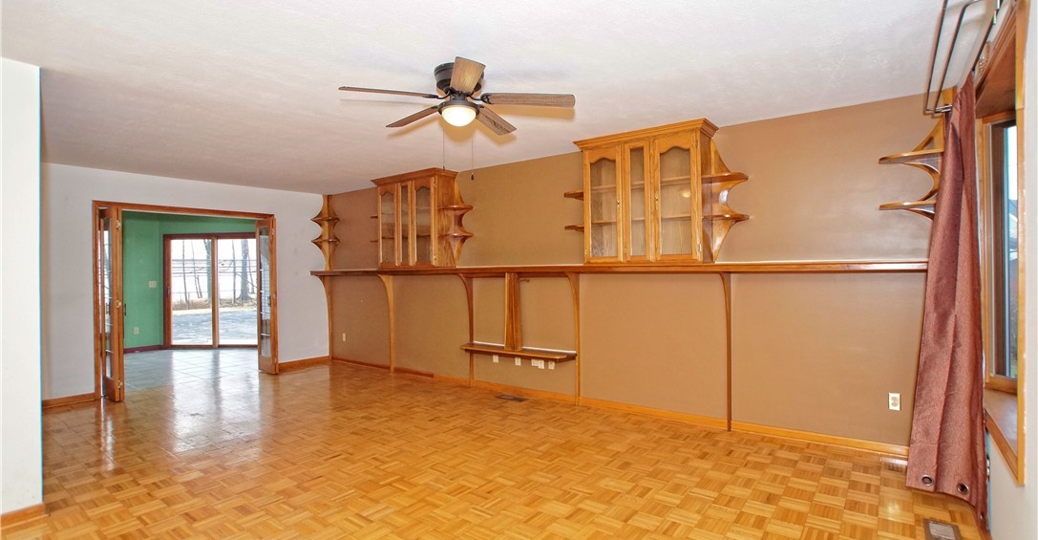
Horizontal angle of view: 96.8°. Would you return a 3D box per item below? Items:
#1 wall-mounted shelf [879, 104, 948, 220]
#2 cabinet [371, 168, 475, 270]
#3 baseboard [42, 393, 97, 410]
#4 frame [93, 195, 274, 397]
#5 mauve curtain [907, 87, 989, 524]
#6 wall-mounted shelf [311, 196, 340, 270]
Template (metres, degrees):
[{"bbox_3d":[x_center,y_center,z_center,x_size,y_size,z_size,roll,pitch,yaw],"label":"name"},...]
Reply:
[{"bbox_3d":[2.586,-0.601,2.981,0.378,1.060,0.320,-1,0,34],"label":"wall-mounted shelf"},{"bbox_3d":[-1.353,-0.557,5.658,1.706,1.110,0.370,-1,0,34],"label":"cabinet"},{"bbox_3d":[-4.609,1.325,4.720,0.020,0.080,0.428,-1,0,41],"label":"baseboard"},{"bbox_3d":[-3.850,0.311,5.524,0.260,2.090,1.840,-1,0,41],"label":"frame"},{"bbox_3d":[2.247,0.153,2.455,0.240,2.180,0.420,-1,0,36],"label":"mauve curtain"},{"bbox_3d":[-2.816,-0.537,6.709,0.300,1.120,0.290,-1,0,34],"label":"wall-mounted shelf"}]

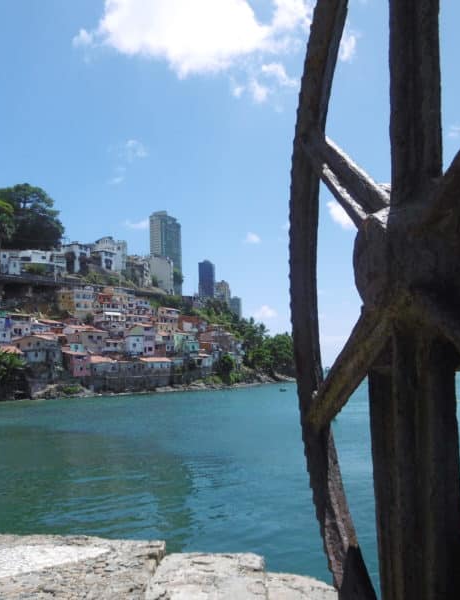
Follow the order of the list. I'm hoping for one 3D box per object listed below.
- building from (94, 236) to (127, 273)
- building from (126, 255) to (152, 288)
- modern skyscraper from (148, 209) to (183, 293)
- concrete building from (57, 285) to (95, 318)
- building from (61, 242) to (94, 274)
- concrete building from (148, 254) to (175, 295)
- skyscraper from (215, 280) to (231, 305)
[{"bbox_3d":[-40.070,-15.090,186.000,8.000,12.030,9.000,-6,-8,28],"label":"building"},{"bbox_3d":[-32.840,-9.310,201.530,7.200,12.000,8.000,-4,-8,15],"label":"building"},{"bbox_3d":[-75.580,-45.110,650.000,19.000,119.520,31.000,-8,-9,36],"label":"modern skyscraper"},{"bbox_3d":[-48.170,1.020,171.620,6.000,8.900,11.200,-9,-10,43],"label":"concrete building"},{"bbox_3d":[-48.110,-12.930,175.000,8.000,10.100,8.500,-7,-8,30],"label":"building"},{"bbox_3d":[-26.170,-8.670,218.020,7.300,14.000,9.000,-4,-8,12],"label":"concrete building"},{"bbox_3d":[-9.330,-3.730,690.000,14.000,39.820,15.500,-7,-9,32],"label":"skyscraper"}]

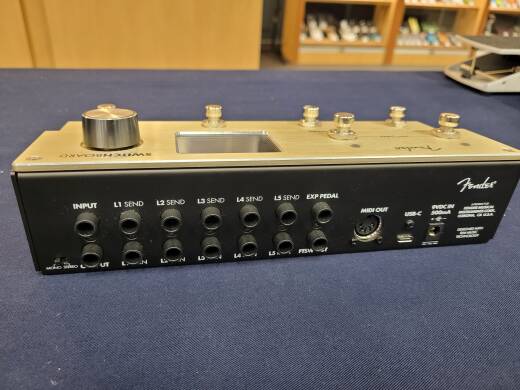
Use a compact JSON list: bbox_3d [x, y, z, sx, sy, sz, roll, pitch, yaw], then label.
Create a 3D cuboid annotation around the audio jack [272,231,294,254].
[{"bbox_3d":[0.013,0.027,0.220,0.010,0.010,0.008,-2,29,-12],"label":"audio jack"}]

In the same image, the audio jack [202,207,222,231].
[{"bbox_3d":[-0.025,0.012,0.203,0.010,0.010,0.008,-2,29,-12],"label":"audio jack"}]

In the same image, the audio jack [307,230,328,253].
[{"bbox_3d":[0.033,0.026,0.221,0.009,0.009,0.007,-2,30,-11],"label":"audio jack"}]

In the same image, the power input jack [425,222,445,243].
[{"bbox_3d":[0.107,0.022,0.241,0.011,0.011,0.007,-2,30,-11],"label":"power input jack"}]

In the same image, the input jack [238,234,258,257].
[{"bbox_3d":[-0.006,0.028,0.216,0.010,0.010,0.008,-2,29,-12],"label":"input jack"}]

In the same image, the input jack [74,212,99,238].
[{"bbox_3d":[-0.084,0.014,0.189,0.009,0.009,0.007,-2,30,-11],"label":"input jack"}]

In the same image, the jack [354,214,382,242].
[{"bbox_3d":[0.064,0.020,0.232,0.017,0.017,0.007,-2,29,-12],"label":"jack"}]

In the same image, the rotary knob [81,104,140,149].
[{"bbox_3d":[-0.078,-0.035,0.206,0.028,0.015,0.028,-2,24,-12],"label":"rotary knob"}]

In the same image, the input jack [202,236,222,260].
[{"bbox_3d":[-0.026,0.028,0.210,0.009,0.009,0.007,-2,30,-11],"label":"input jack"}]

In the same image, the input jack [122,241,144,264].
[{"bbox_3d":[-0.065,0.030,0.202,0.009,0.009,0.007,-2,30,-11],"label":"input jack"}]

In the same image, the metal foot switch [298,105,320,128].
[{"bbox_3d":[0.040,-0.063,0.308,0.018,0.013,0.018,-2,24,-12],"label":"metal foot switch"}]

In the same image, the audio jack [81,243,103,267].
[{"bbox_3d":[-0.085,0.031,0.198,0.009,0.009,0.007,-2,30,-11],"label":"audio jack"}]

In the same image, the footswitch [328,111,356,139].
[{"bbox_3d":[0.051,-0.043,0.240,0.017,0.013,0.017,-2,24,-11],"label":"footswitch"}]

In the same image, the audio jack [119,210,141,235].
[{"bbox_3d":[-0.064,0.014,0.195,0.010,0.010,0.008,-2,29,-12],"label":"audio jack"}]

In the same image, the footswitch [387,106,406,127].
[{"bbox_3d":[0.114,-0.066,0.323,0.018,0.013,0.018,-2,24,-12],"label":"footswitch"}]

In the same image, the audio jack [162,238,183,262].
[{"bbox_3d":[-0.046,0.029,0.206,0.009,0.009,0.007,-2,30,-11],"label":"audio jack"}]

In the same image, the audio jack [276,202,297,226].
[{"bbox_3d":[0.015,0.011,0.211,0.010,0.010,0.008,-2,29,-12],"label":"audio jack"}]

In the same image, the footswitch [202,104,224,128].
[{"bbox_3d":[-0.033,-0.056,0.278,0.017,0.013,0.017,-2,24,-11],"label":"footswitch"}]

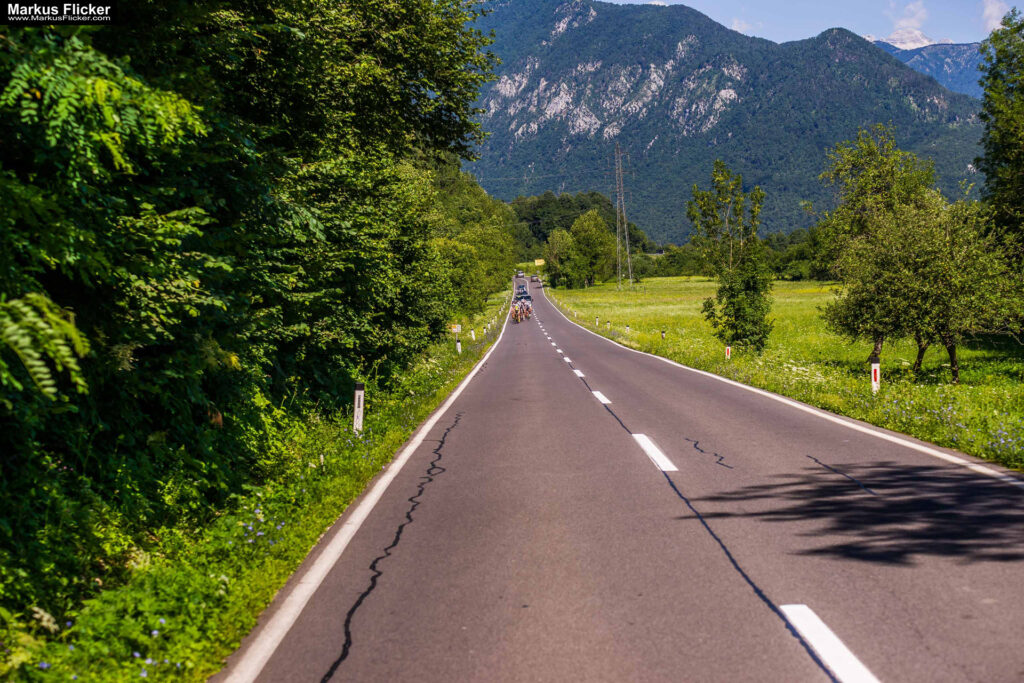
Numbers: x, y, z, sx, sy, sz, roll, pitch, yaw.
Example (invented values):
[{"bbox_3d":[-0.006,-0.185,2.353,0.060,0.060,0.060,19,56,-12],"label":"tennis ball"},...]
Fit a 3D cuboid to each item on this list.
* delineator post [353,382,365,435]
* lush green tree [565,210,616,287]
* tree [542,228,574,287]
[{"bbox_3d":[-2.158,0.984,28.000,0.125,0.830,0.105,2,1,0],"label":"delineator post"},{"bbox_3d":[16.360,-19.278,415.000,10.900,15.900,10.500,-2,1,0],"label":"lush green tree"},{"bbox_3d":[9.574,-17.192,410.000,6.800,12.100,6.600,-2,1,0],"label":"tree"}]

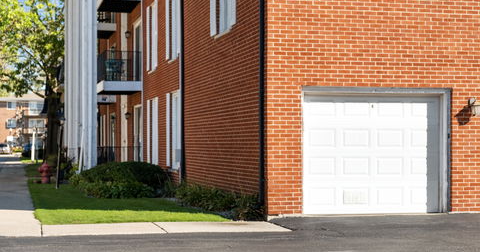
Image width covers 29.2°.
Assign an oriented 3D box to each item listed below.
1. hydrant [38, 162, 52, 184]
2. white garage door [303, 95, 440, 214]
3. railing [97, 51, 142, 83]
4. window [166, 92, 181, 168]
[{"bbox_3d":[-6.062,1.470,28.629,0.406,0.670,0.406,0,-1,-13],"label":"hydrant"},{"bbox_3d":[2.156,0.462,14.995,2.446,1.954,0.102,0,-1,-14],"label":"white garage door"},{"bbox_3d":[-4.059,-1.865,30.649,1.188,0.974,2.862,0,-1,-13],"label":"railing"},{"bbox_3d":[-1.665,0.106,23.241,0.142,1.959,2.274,0,-1,-13],"label":"window"}]

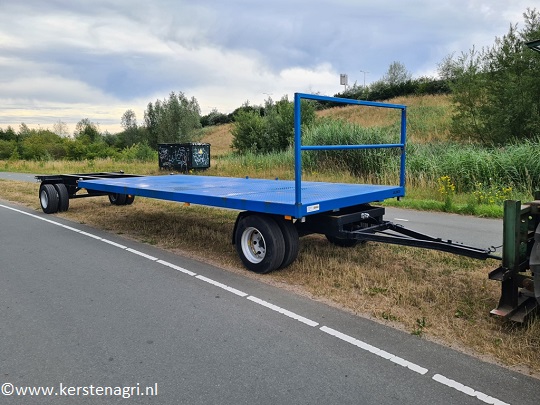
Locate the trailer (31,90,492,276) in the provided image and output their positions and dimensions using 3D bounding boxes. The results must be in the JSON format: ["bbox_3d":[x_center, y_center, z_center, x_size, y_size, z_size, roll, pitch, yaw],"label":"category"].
[{"bbox_3d":[-1.523,-0.530,8.159,11.370,2.220,2.550,6,11,44],"label":"trailer"}]

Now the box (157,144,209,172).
[{"bbox_3d":[-5.405,-2.820,25.823,2.800,1.800,1.500,4,9,35],"label":"box"}]

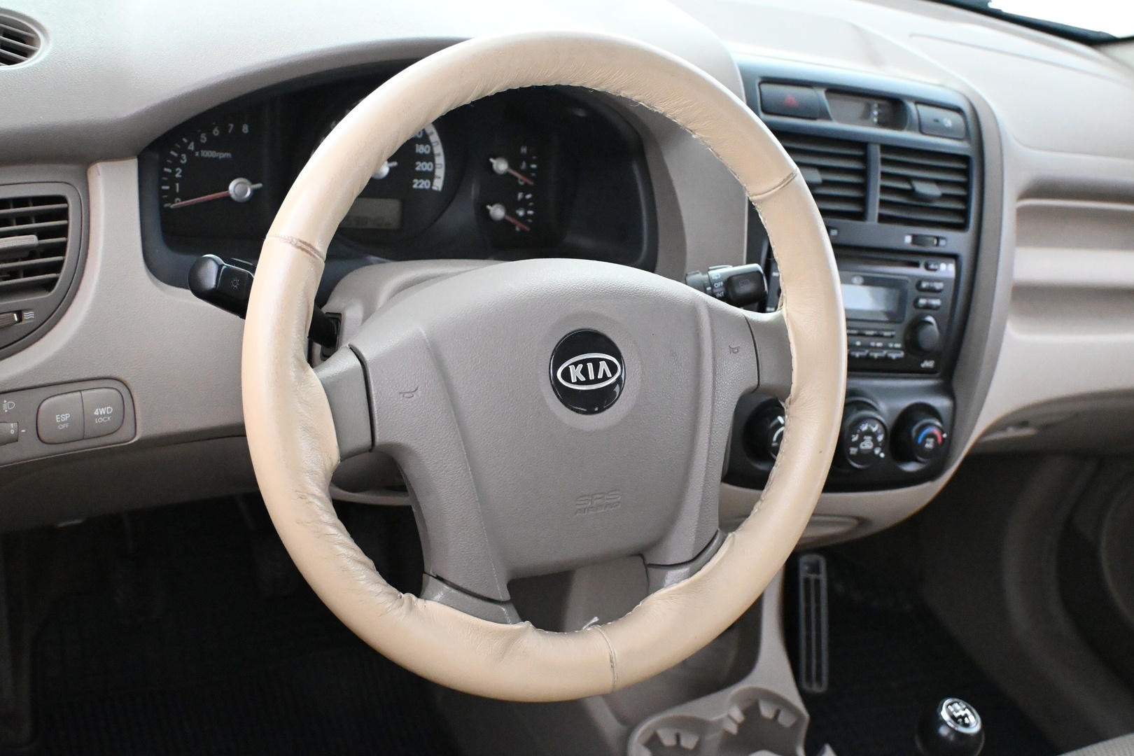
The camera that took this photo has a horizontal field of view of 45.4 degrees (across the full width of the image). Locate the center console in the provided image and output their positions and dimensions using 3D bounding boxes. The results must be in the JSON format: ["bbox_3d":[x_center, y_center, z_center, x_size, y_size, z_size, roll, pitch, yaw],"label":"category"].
[{"bbox_3d":[0.221,-0.085,1.147,0.235,0.345,0.100,1,4,-25],"label":"center console"}]

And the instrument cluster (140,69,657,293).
[{"bbox_3d":[-0.124,-0.142,1.001,0.380,0.155,0.110,1,2,-25],"label":"instrument cluster"}]

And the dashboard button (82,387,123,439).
[{"bbox_3d":[-0.299,0.022,0.868,0.027,0.031,0.012,-9,11,-41],"label":"dashboard button"}]

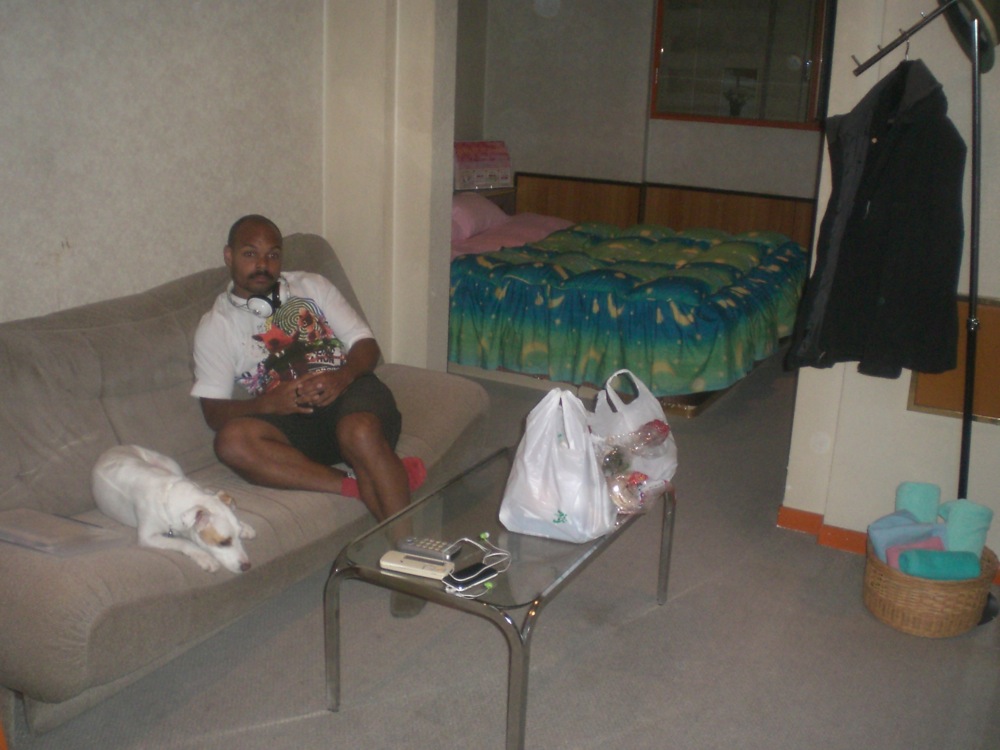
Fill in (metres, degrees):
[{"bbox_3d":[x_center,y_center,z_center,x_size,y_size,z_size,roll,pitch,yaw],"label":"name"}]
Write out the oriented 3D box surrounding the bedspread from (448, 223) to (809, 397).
[{"bbox_3d":[0.687,-0.428,5.921,1.544,0.566,1.793,11,18,28],"label":"bedspread"}]

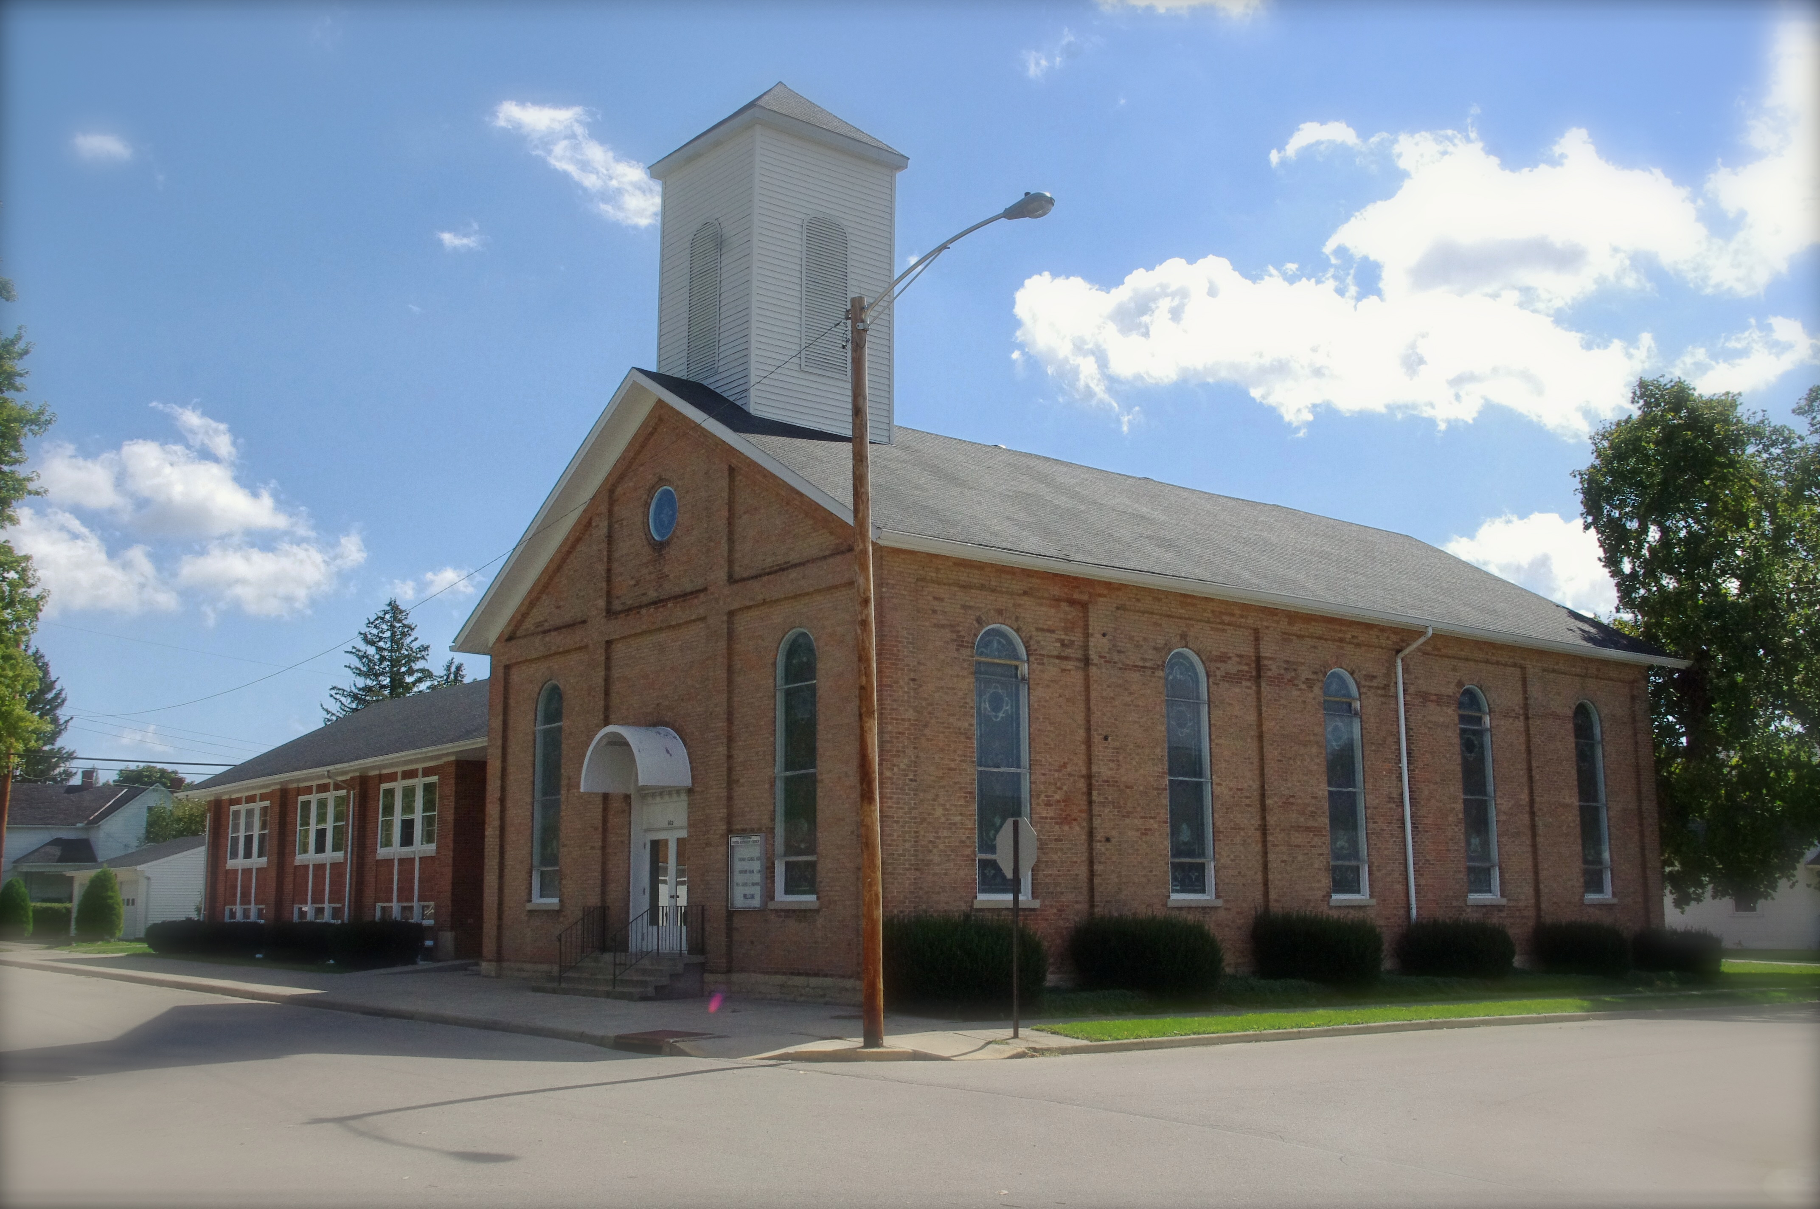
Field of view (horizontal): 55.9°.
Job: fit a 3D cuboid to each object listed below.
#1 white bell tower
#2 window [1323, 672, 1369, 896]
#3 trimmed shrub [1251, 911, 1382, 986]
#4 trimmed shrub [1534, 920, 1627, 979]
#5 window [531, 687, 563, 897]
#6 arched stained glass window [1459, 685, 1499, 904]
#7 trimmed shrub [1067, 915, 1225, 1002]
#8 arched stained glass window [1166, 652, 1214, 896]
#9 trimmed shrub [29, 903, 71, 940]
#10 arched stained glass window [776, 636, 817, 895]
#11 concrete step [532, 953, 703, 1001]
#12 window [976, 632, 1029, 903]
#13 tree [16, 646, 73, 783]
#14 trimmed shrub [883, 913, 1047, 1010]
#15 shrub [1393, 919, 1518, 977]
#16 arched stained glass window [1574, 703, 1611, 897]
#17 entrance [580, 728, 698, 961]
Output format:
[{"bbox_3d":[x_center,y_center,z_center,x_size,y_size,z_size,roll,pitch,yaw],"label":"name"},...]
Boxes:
[{"bbox_3d":[-2.627,-6.829,34.222,3.670,7.650,3.740,8,-12,-38],"label":"white bell tower"},{"bbox_3d":[8.009,3.302,31.837,1.090,4.220,0.200,8,-12,-38],"label":"window"},{"bbox_3d":[7.056,5.944,29.719,2.100,1.150,1.500,8,-12,-38],"label":"trimmed shrub"},{"bbox_3d":[13.674,6.961,34.931,1.700,0.980,1.450,8,-12,-38],"label":"trimmed shrub"},{"bbox_3d":[-6.865,3.569,32.971,0.200,4.220,1.090,8,-12,-38],"label":"window"},{"bbox_3d":[11.351,3.743,34.490,1.090,4.220,0.200,8,-12,-38],"label":"arched stained glass window"},{"bbox_3d":[3.625,5.386,26.324,2.150,1.220,1.600,8,-12,-38],"label":"trimmed shrub"},{"bbox_3d":[4.690,2.863,29.203,1.090,4.220,0.200,8,-12,-38],"label":"arched stained glass window"},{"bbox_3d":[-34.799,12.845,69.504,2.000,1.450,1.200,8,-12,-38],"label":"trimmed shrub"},{"bbox_3d":[-1.675,2.468,26.615,0.200,4.180,1.090,8,-12,-38],"label":"arched stained glass window"},{"bbox_3d":[-5.106,6.400,29.722,1.350,0.680,3.710,8,-12,-38],"label":"concrete step"},{"bbox_3d":[1.404,2.456,27.126,1.120,4.290,0.220,8,-12,-38],"label":"window"},{"bbox_3d":[-48.777,10.387,96.065,6.500,15.245,6.500,8,-12,-38],"label":"tree"},{"bbox_3d":[0.770,5.118,24.743,2.250,1.280,1.550,8,-12,-38],"label":"trimmed shrub"},{"bbox_3d":[10.261,6.443,32.226,2.050,1.000,1.500,8,-12,-38],"label":"shrub"},{"bbox_3d":[14.880,4.257,37.719,1.110,4.310,0.220,8,-12,-38],"label":"arched stained glass window"},{"bbox_3d":[-4.705,4.117,30.111,1.320,3.950,2.080,8,-12,-38],"label":"entrance"}]

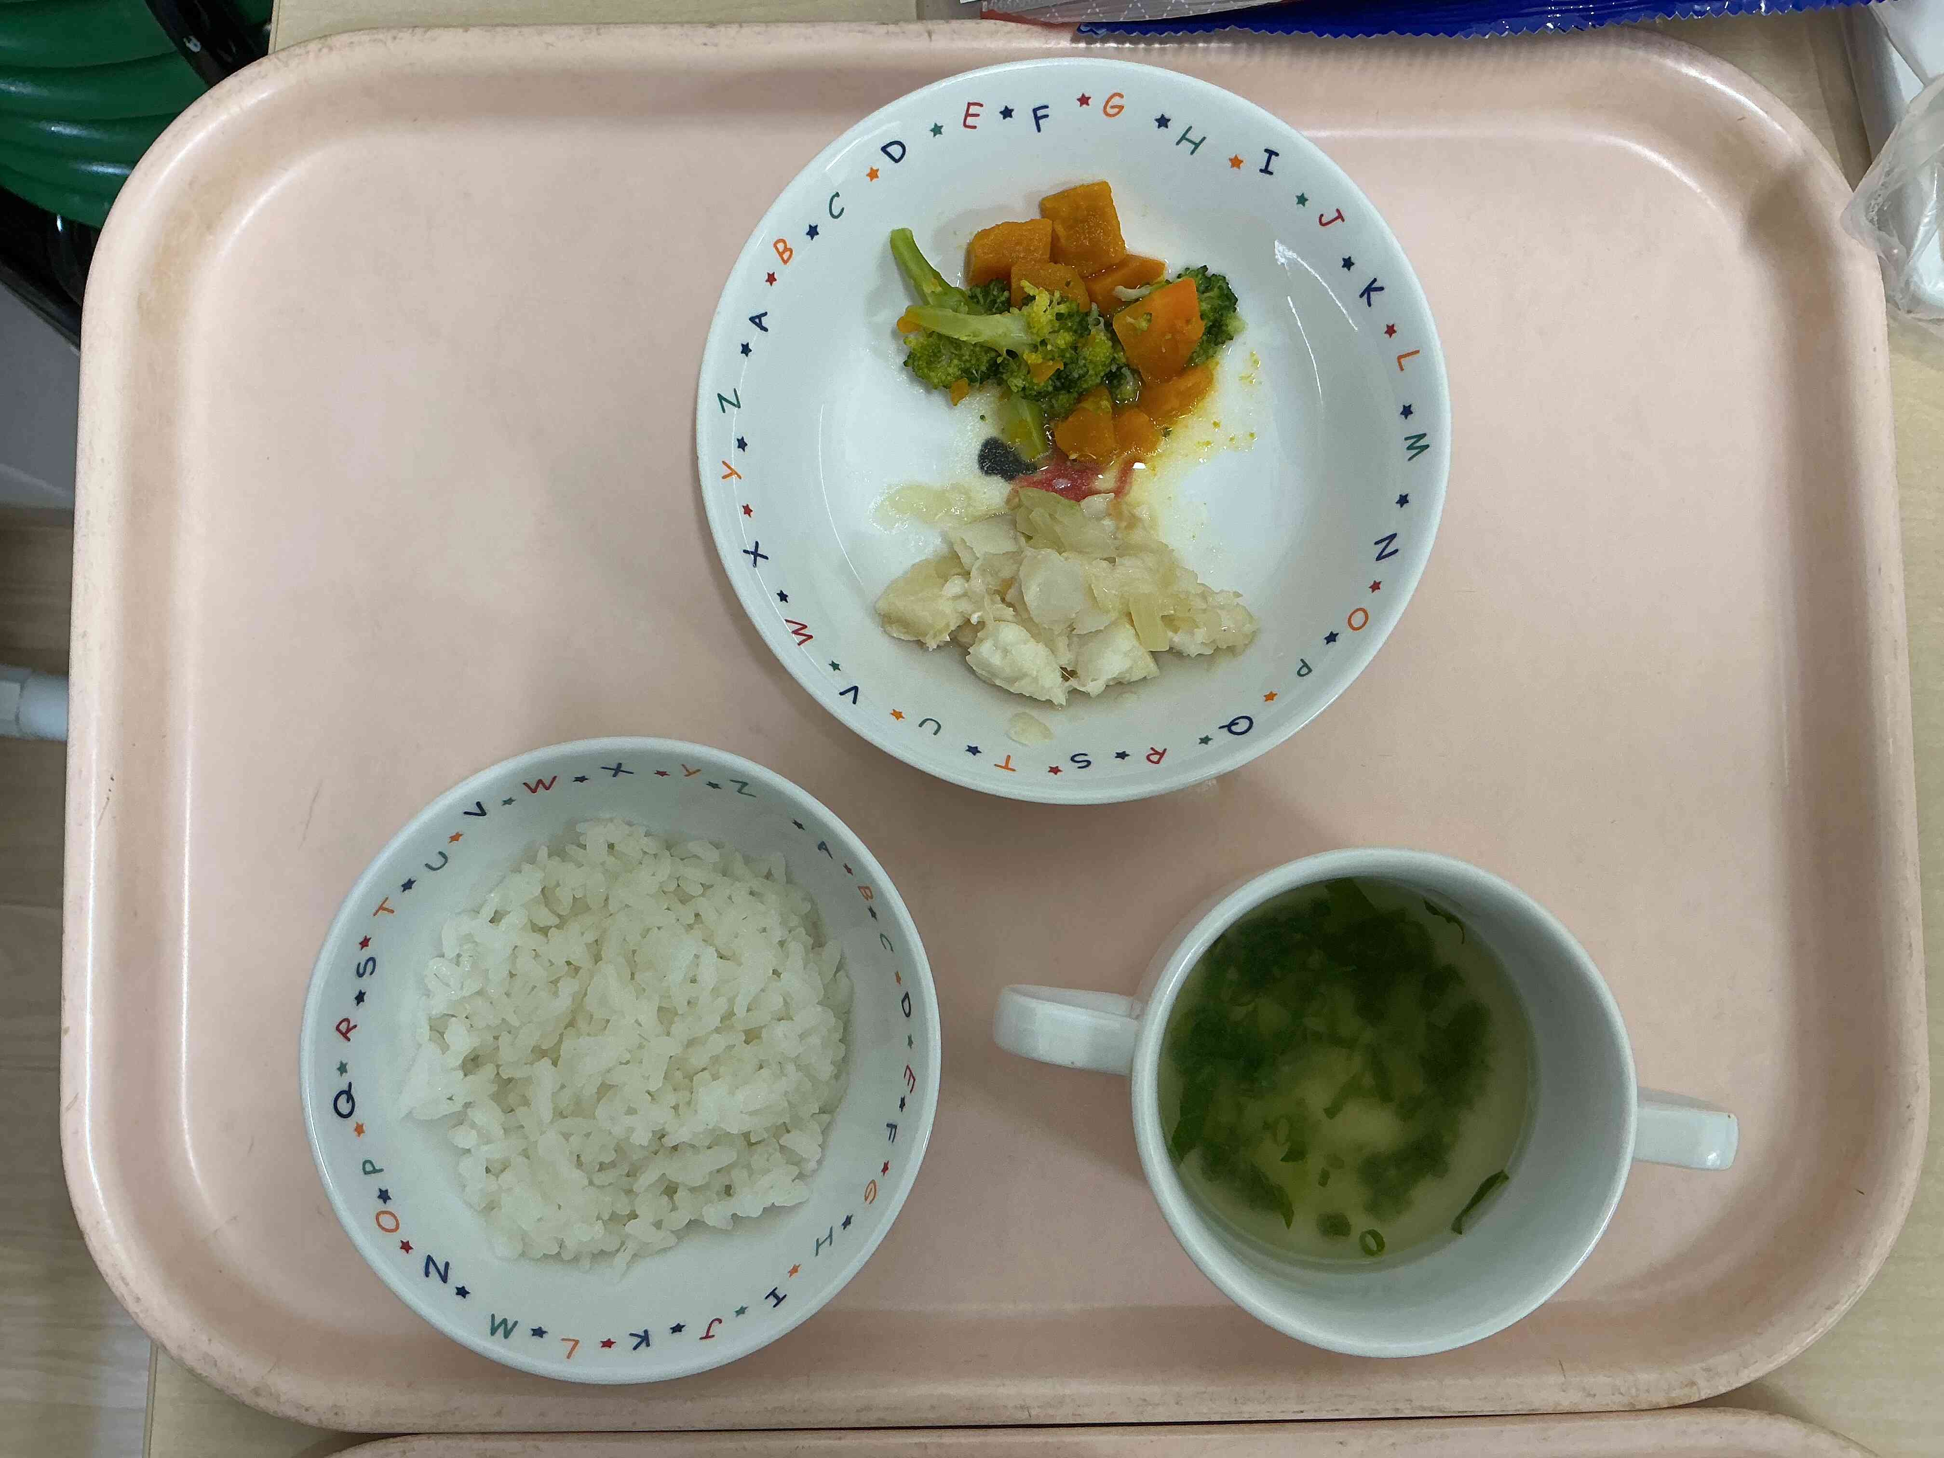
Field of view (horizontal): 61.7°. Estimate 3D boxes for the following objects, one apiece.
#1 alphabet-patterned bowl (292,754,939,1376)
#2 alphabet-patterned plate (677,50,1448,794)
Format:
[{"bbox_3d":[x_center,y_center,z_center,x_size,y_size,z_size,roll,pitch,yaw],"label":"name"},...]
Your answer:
[{"bbox_3d":[-0.064,0.061,0.321,0.116,0.052,0.116,0,86,-1],"label":"alphabet-patterned bowl"},{"bbox_3d":[0.020,-0.057,0.336,0.145,0.044,0.145,0,86,-1],"label":"alphabet-patterned plate"}]

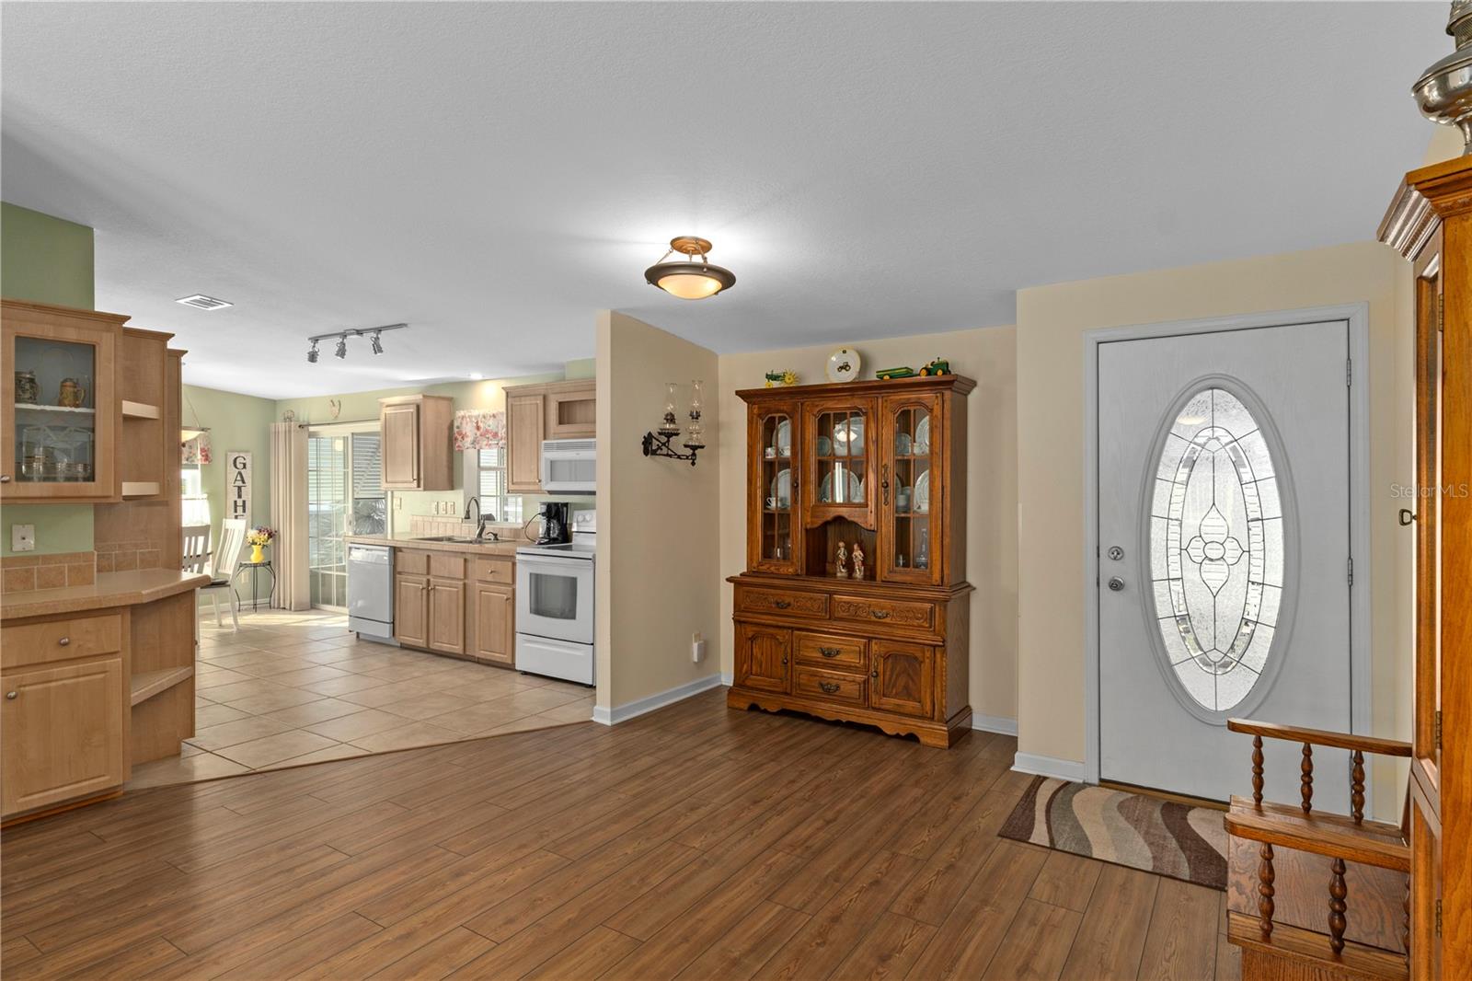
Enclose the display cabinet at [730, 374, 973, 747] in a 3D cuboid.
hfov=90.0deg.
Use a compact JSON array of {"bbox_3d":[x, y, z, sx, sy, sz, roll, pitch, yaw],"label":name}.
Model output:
[{"bbox_3d":[0.645,0.380,4.391,1.420,1.962,0.410,0,0,34],"label":"display cabinet"}]

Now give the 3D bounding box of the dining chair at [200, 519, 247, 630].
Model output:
[{"bbox_3d":[-5.059,0.844,6.994,0.460,1.050,0.560,0,-1,33],"label":"dining chair"}]

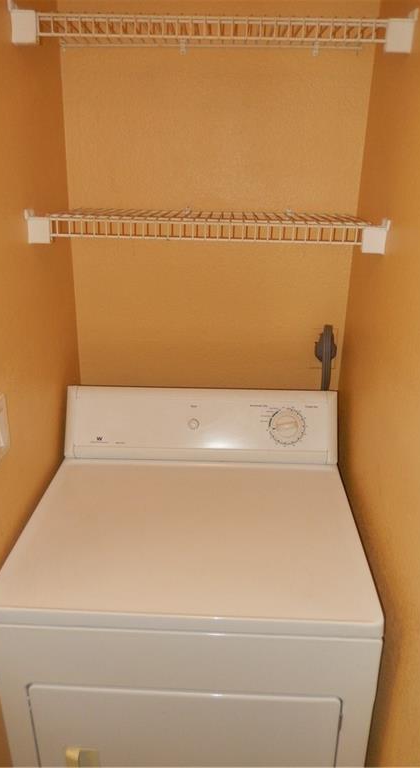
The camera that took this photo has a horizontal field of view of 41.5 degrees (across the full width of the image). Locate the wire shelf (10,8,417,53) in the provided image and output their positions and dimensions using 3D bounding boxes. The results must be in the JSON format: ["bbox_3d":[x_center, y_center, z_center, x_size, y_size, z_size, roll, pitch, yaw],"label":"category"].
[{"bbox_3d":[0.007,-0.699,1.140,0.734,0.065,0.309,2,22,2],"label":"wire shelf"}]

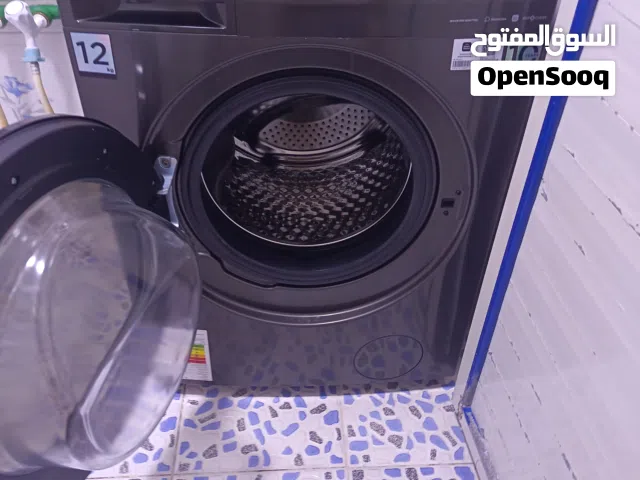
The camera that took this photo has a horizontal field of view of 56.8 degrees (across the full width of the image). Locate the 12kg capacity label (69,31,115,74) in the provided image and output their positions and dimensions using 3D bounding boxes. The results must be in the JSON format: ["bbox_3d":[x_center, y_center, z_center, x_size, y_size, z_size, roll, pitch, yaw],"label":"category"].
[{"bbox_3d":[-0.283,-0.233,0.741,0.047,0.051,0.005,1,38,-2],"label":"12kg capacity label"}]

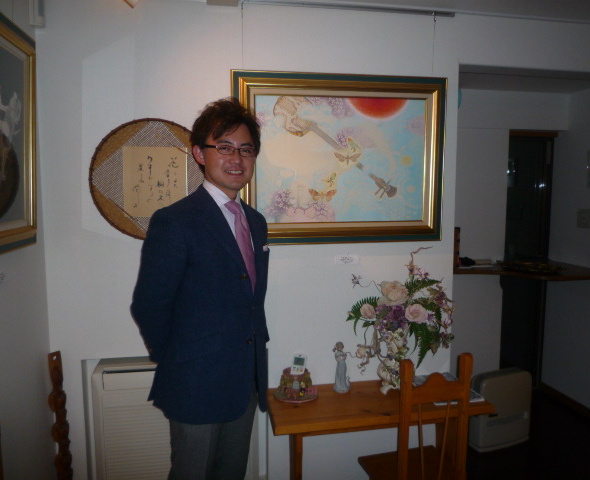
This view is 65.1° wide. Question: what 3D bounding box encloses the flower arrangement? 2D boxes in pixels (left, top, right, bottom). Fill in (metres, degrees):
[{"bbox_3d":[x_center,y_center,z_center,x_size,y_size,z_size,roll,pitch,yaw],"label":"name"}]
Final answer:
[{"bbox_3d":[0.450,0.343,1.951,0.482,0.621,0.290,-1,6,-10],"label":"flower arrangement"}]

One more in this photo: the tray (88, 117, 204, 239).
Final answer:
[{"bbox_3d":[-0.541,-0.234,1.805,0.475,0.468,0.050,-1,5,-10],"label":"tray"}]

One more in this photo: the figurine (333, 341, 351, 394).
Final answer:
[{"bbox_3d":[0.201,0.538,1.963,0.075,0.208,0.070,-2,6,-16],"label":"figurine"}]

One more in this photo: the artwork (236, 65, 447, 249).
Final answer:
[{"bbox_3d":[0.186,-0.335,1.909,0.890,0.678,0.060,-1,7,-10],"label":"artwork"}]

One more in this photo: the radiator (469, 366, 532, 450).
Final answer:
[{"bbox_3d":[1.247,1.016,2.845,0.378,0.438,0.145,-3,6,-22],"label":"radiator"}]

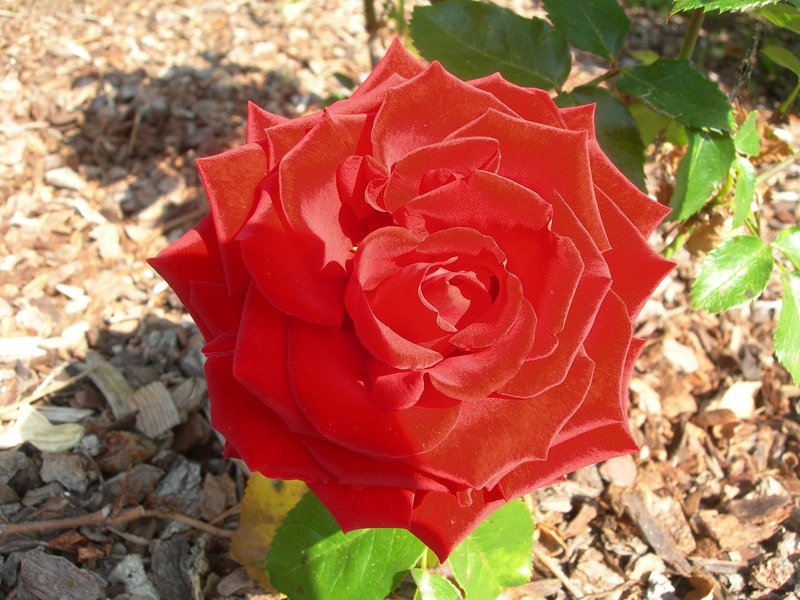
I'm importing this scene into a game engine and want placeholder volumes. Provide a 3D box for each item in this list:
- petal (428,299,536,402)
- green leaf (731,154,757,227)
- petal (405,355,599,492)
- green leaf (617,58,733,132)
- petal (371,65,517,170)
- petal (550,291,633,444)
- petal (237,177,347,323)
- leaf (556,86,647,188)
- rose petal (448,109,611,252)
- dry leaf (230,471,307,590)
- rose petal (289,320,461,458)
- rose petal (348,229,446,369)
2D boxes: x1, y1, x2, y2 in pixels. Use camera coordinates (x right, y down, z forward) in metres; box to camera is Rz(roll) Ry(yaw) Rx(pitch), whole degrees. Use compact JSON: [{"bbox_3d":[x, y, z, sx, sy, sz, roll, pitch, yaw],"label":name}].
[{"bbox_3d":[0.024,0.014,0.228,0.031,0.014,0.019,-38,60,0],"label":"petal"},{"bbox_3d":[0.165,-0.052,0.420,0.014,0.035,0.008,20,22,34],"label":"green leaf"},{"bbox_3d":[0.026,0.032,0.226,0.046,0.032,0.016,-11,16,-6],"label":"petal"},{"bbox_3d":[0.122,-0.091,0.390,0.055,0.009,0.030,24,51,13],"label":"green leaf"},{"bbox_3d":[0.011,-0.049,0.233,0.039,0.030,0.017,0,14,0],"label":"petal"},{"bbox_3d":[0.051,0.018,0.236,0.023,0.041,0.016,6,2,-9],"label":"petal"},{"bbox_3d":[-0.027,-0.013,0.226,0.024,0.038,0.017,-17,1,16],"label":"petal"},{"bbox_3d":[0.074,-0.057,0.325,0.038,0.012,0.046,-27,72,-10],"label":"leaf"},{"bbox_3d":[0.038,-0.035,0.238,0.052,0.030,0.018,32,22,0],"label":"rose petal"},{"bbox_3d":[-0.043,0.086,0.325,0.036,0.012,0.048,6,61,10],"label":"dry leaf"},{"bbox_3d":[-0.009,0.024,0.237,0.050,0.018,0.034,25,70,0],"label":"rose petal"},{"bbox_3d":[-0.001,-0.001,0.214,0.026,0.036,0.022,6,-1,-9],"label":"rose petal"}]

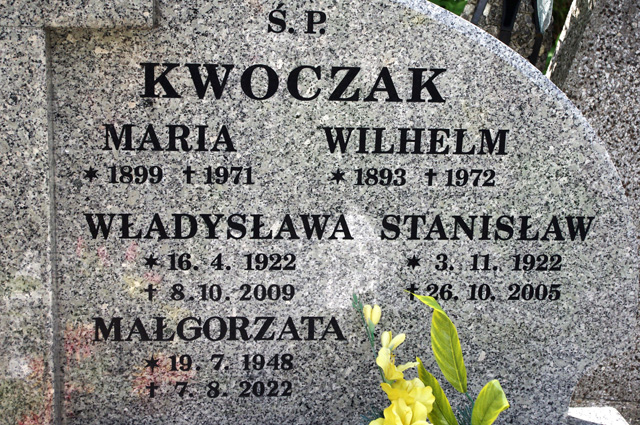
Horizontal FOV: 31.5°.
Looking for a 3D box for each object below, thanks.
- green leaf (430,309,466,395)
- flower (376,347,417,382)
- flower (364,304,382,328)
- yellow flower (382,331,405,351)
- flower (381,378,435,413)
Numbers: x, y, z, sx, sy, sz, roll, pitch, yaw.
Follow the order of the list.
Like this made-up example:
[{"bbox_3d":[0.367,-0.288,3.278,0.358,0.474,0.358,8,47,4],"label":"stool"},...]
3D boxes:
[{"bbox_3d":[0.204,0.220,1.810,0.052,0.138,0.035,-17,7,-5],"label":"green leaf"},{"bbox_3d":[0.121,0.241,1.800,0.058,0.056,0.055,16,23,37],"label":"flower"},{"bbox_3d":[0.085,0.165,1.800,0.029,0.040,0.025,0,18,-6],"label":"flower"},{"bbox_3d":[0.116,0.203,1.800,0.041,0.034,0.032,-4,19,-17],"label":"yellow flower"},{"bbox_3d":[0.138,0.290,1.790,0.081,0.060,0.065,-4,19,-17],"label":"flower"}]

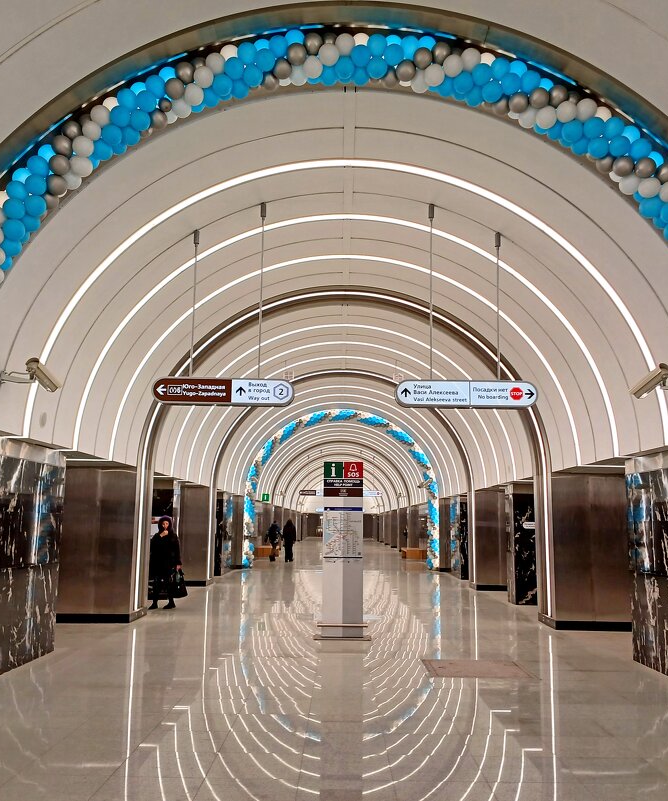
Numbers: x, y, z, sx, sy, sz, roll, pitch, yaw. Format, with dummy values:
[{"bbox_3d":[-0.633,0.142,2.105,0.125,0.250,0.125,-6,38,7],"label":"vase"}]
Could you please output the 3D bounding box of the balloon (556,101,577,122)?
[{"bbox_3d":[1.935,-2.396,6.661,0.168,0.168,0.176,1,-9,0],"label":"balloon"}]

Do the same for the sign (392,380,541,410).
[{"bbox_3d":[1.541,-0.068,9.348,1.629,0.295,0.140,1,-9,1],"label":"sign"}]

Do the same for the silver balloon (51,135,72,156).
[{"bbox_3d":[-2.285,-2.138,6.726,0.175,0.178,0.175,1,-9,0],"label":"silver balloon"}]

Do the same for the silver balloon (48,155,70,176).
[{"bbox_3d":[-2.245,-1.923,6.568,0.173,0.173,0.173,1,-9,0],"label":"silver balloon"}]

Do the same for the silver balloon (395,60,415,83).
[{"bbox_3d":[0.602,-2.774,6.753,0.175,0.178,0.175,1,-9,0],"label":"silver balloon"}]

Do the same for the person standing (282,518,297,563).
[{"bbox_3d":[-1.788,5.685,32.579,0.500,1.700,0.380,1,-9,0],"label":"person standing"}]

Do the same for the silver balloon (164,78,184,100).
[{"bbox_3d":[-1.345,-2.627,6.764,0.175,0.178,0.175,1,-9,0],"label":"silver balloon"}]

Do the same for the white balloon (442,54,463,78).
[{"bbox_3d":[0.995,-2.784,6.677,0.178,0.178,0.178,0,-9,0],"label":"white balloon"}]

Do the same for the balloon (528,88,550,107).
[{"bbox_3d":[1.719,-2.521,6.702,0.179,0.170,0.182,1,-9,1],"label":"balloon"}]

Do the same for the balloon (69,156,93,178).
[{"bbox_3d":[-2.081,-1.925,6.617,0.170,0.170,0.178,1,-9,0],"label":"balloon"}]

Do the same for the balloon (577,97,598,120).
[{"bbox_3d":[2.136,-2.448,6.761,0.177,0.173,0.182,1,-9,0],"label":"balloon"}]

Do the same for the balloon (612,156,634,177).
[{"bbox_3d":[2.359,-1.907,6.536,0.173,0.173,0.173,1,-9,0],"label":"balloon"}]

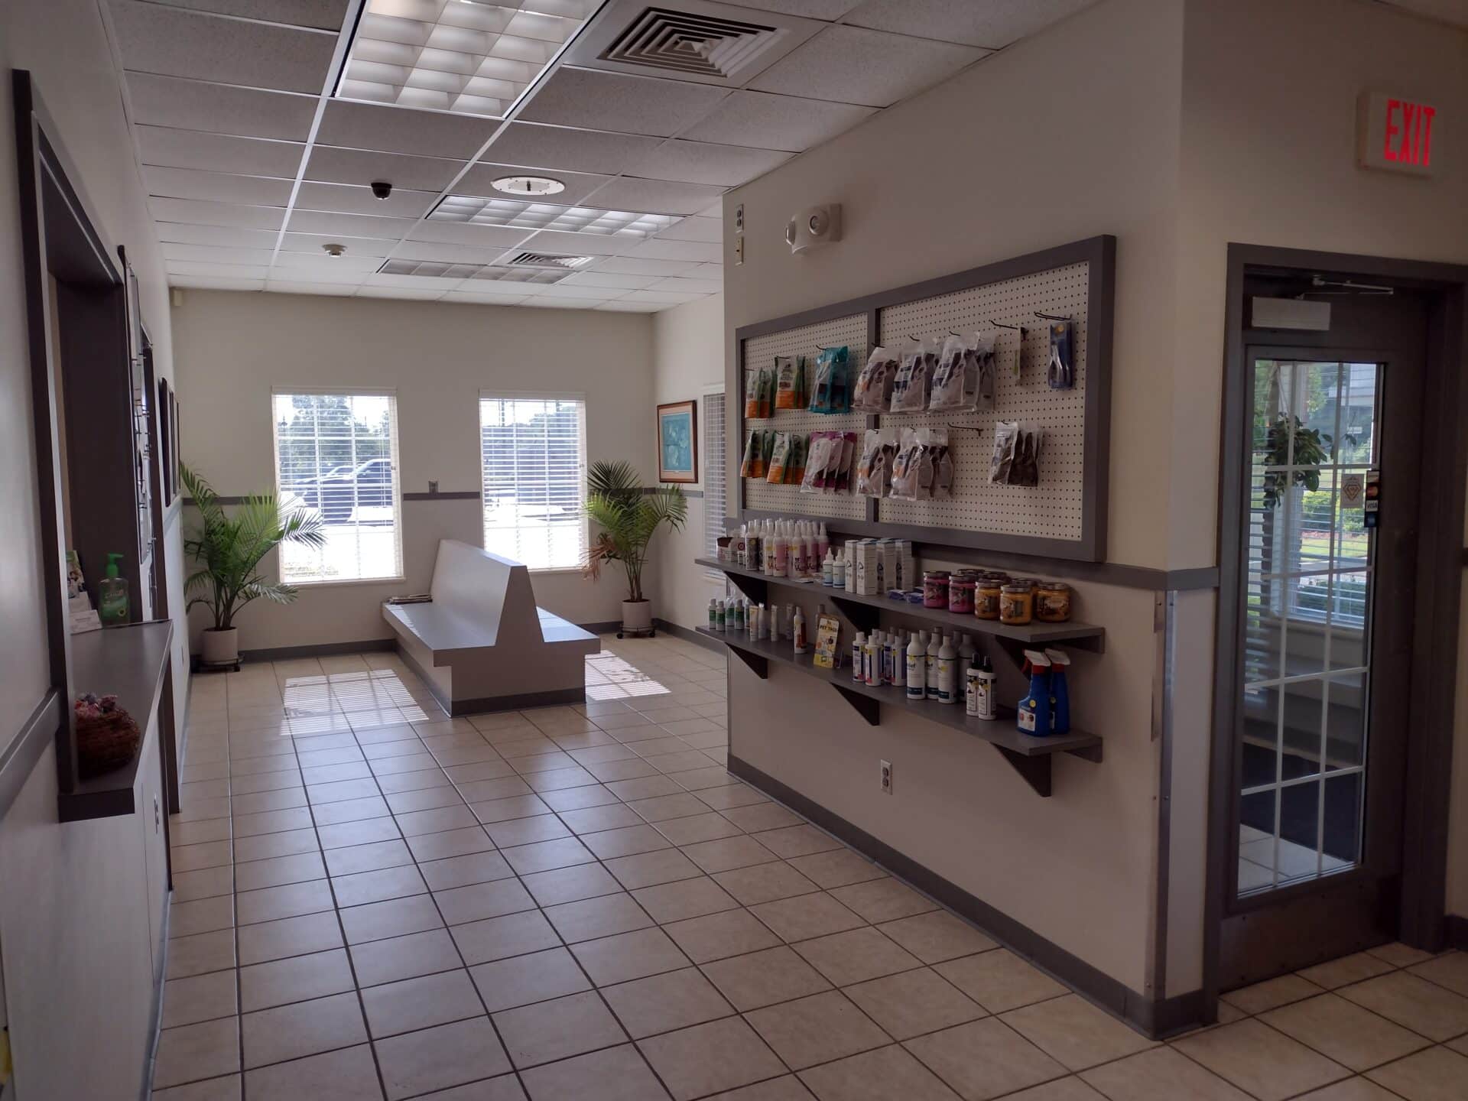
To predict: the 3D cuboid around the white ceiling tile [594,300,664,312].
[{"bbox_3d":[-0.793,-1.959,9.169,0.590,0.015,0.600,-3,5,-25],"label":"white ceiling tile"}]

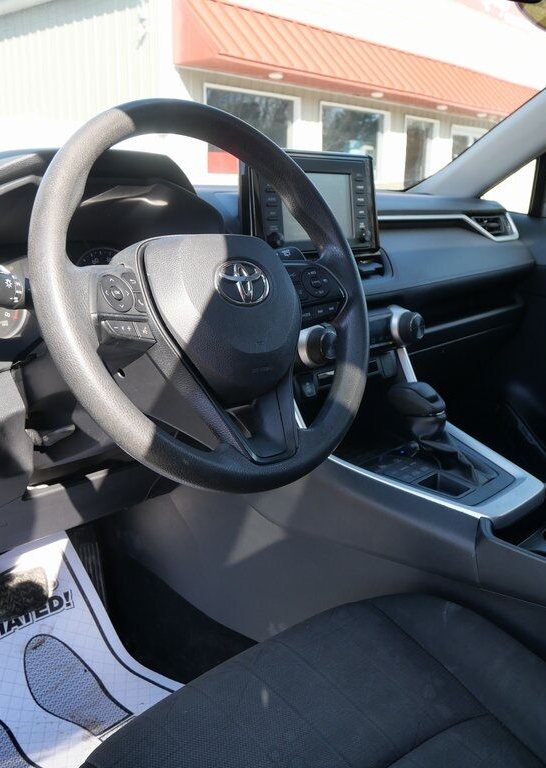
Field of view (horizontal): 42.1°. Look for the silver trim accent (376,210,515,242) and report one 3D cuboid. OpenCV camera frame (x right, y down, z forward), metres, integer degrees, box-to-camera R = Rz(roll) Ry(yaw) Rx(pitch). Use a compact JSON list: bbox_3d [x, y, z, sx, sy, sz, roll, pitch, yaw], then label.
[{"bbox_3d":[0.351,-0.299,1.369,0.050,0.064,0.515,13,20,43],"label":"silver trim accent"}]

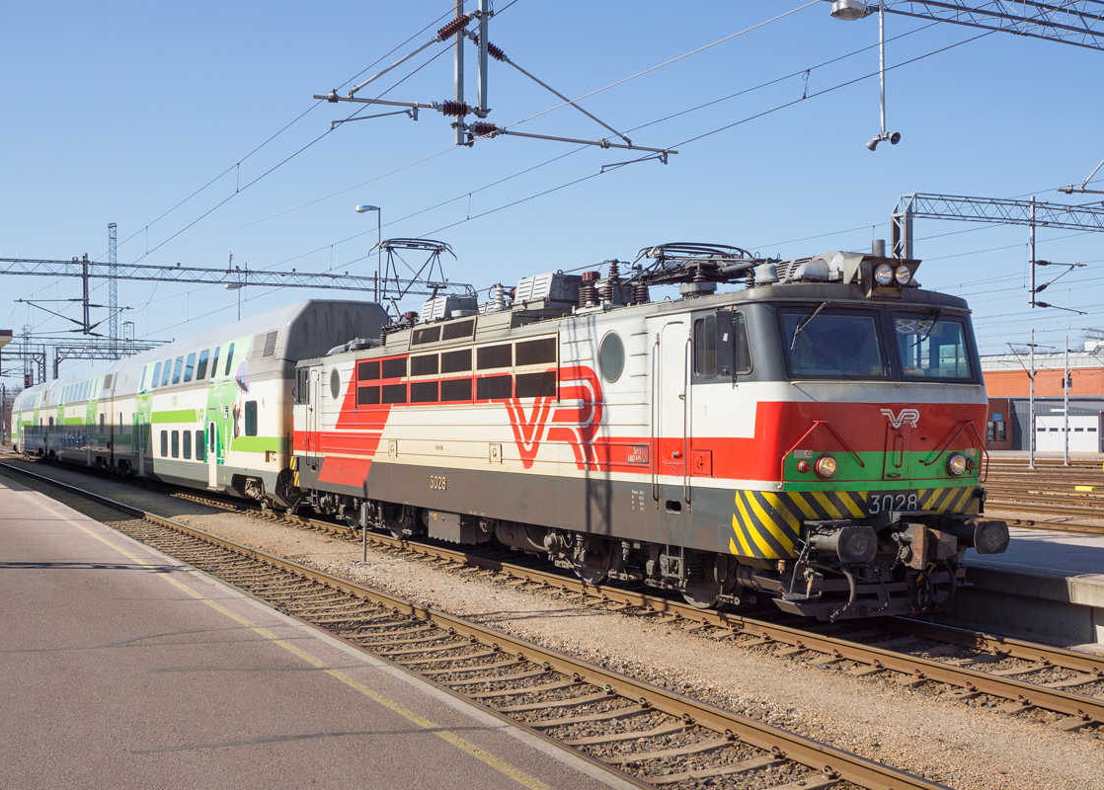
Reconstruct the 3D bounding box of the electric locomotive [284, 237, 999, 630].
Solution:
[{"bbox_3d":[-0.544,0.310,20.955,3.050,5.100,18.960,0,-1,-29],"label":"electric locomotive"}]

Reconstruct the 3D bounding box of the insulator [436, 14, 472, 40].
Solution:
[{"bbox_3d":[-1.384,-5.187,16.705,0.560,0.160,0.160,-38,16,-24],"label":"insulator"}]

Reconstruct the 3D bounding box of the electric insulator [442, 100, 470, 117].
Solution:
[{"bbox_3d":[-1.356,-4.040,16.692,0.338,0.220,0.220,-2,0,-29],"label":"electric insulator"}]

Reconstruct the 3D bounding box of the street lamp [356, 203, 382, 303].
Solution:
[{"bbox_3d":[-5.995,-1.760,38.915,0.880,8.971,0.320,0,-1,-29],"label":"street lamp"}]

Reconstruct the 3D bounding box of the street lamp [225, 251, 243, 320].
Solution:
[{"bbox_3d":[-15.082,-1.659,56.060,0.850,9.603,0.350,0,-1,-29],"label":"street lamp"}]

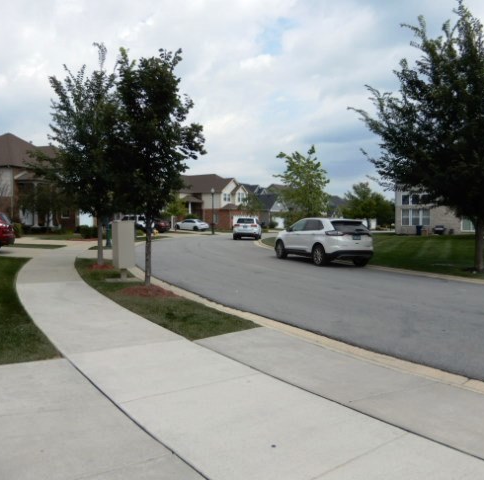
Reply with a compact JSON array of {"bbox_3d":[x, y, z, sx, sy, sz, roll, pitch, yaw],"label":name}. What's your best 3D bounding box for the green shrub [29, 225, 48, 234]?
[{"bbox_3d":[-14.869,-0.801,32.484,1.500,0.650,1.100,0,3,0],"label":"green shrub"}]

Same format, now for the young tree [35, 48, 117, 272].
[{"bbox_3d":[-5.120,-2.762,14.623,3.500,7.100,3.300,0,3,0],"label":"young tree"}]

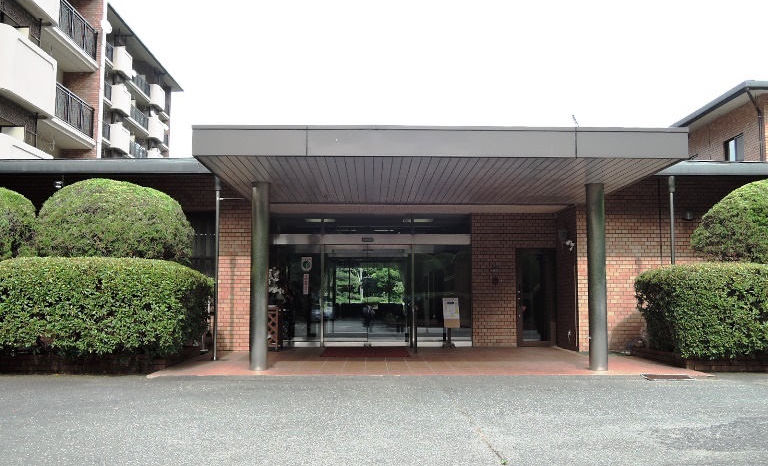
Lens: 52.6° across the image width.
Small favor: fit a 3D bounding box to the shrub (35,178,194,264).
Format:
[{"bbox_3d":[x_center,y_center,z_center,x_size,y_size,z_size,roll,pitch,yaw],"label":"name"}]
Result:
[{"bbox_3d":[-4.451,-0.142,12.847,2.576,1.500,2.266,0,-5,-1],"label":"shrub"}]

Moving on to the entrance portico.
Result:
[{"bbox_3d":[0.678,0.479,12.068,6.197,3.196,5.047,0,-5,-1],"label":"entrance portico"}]

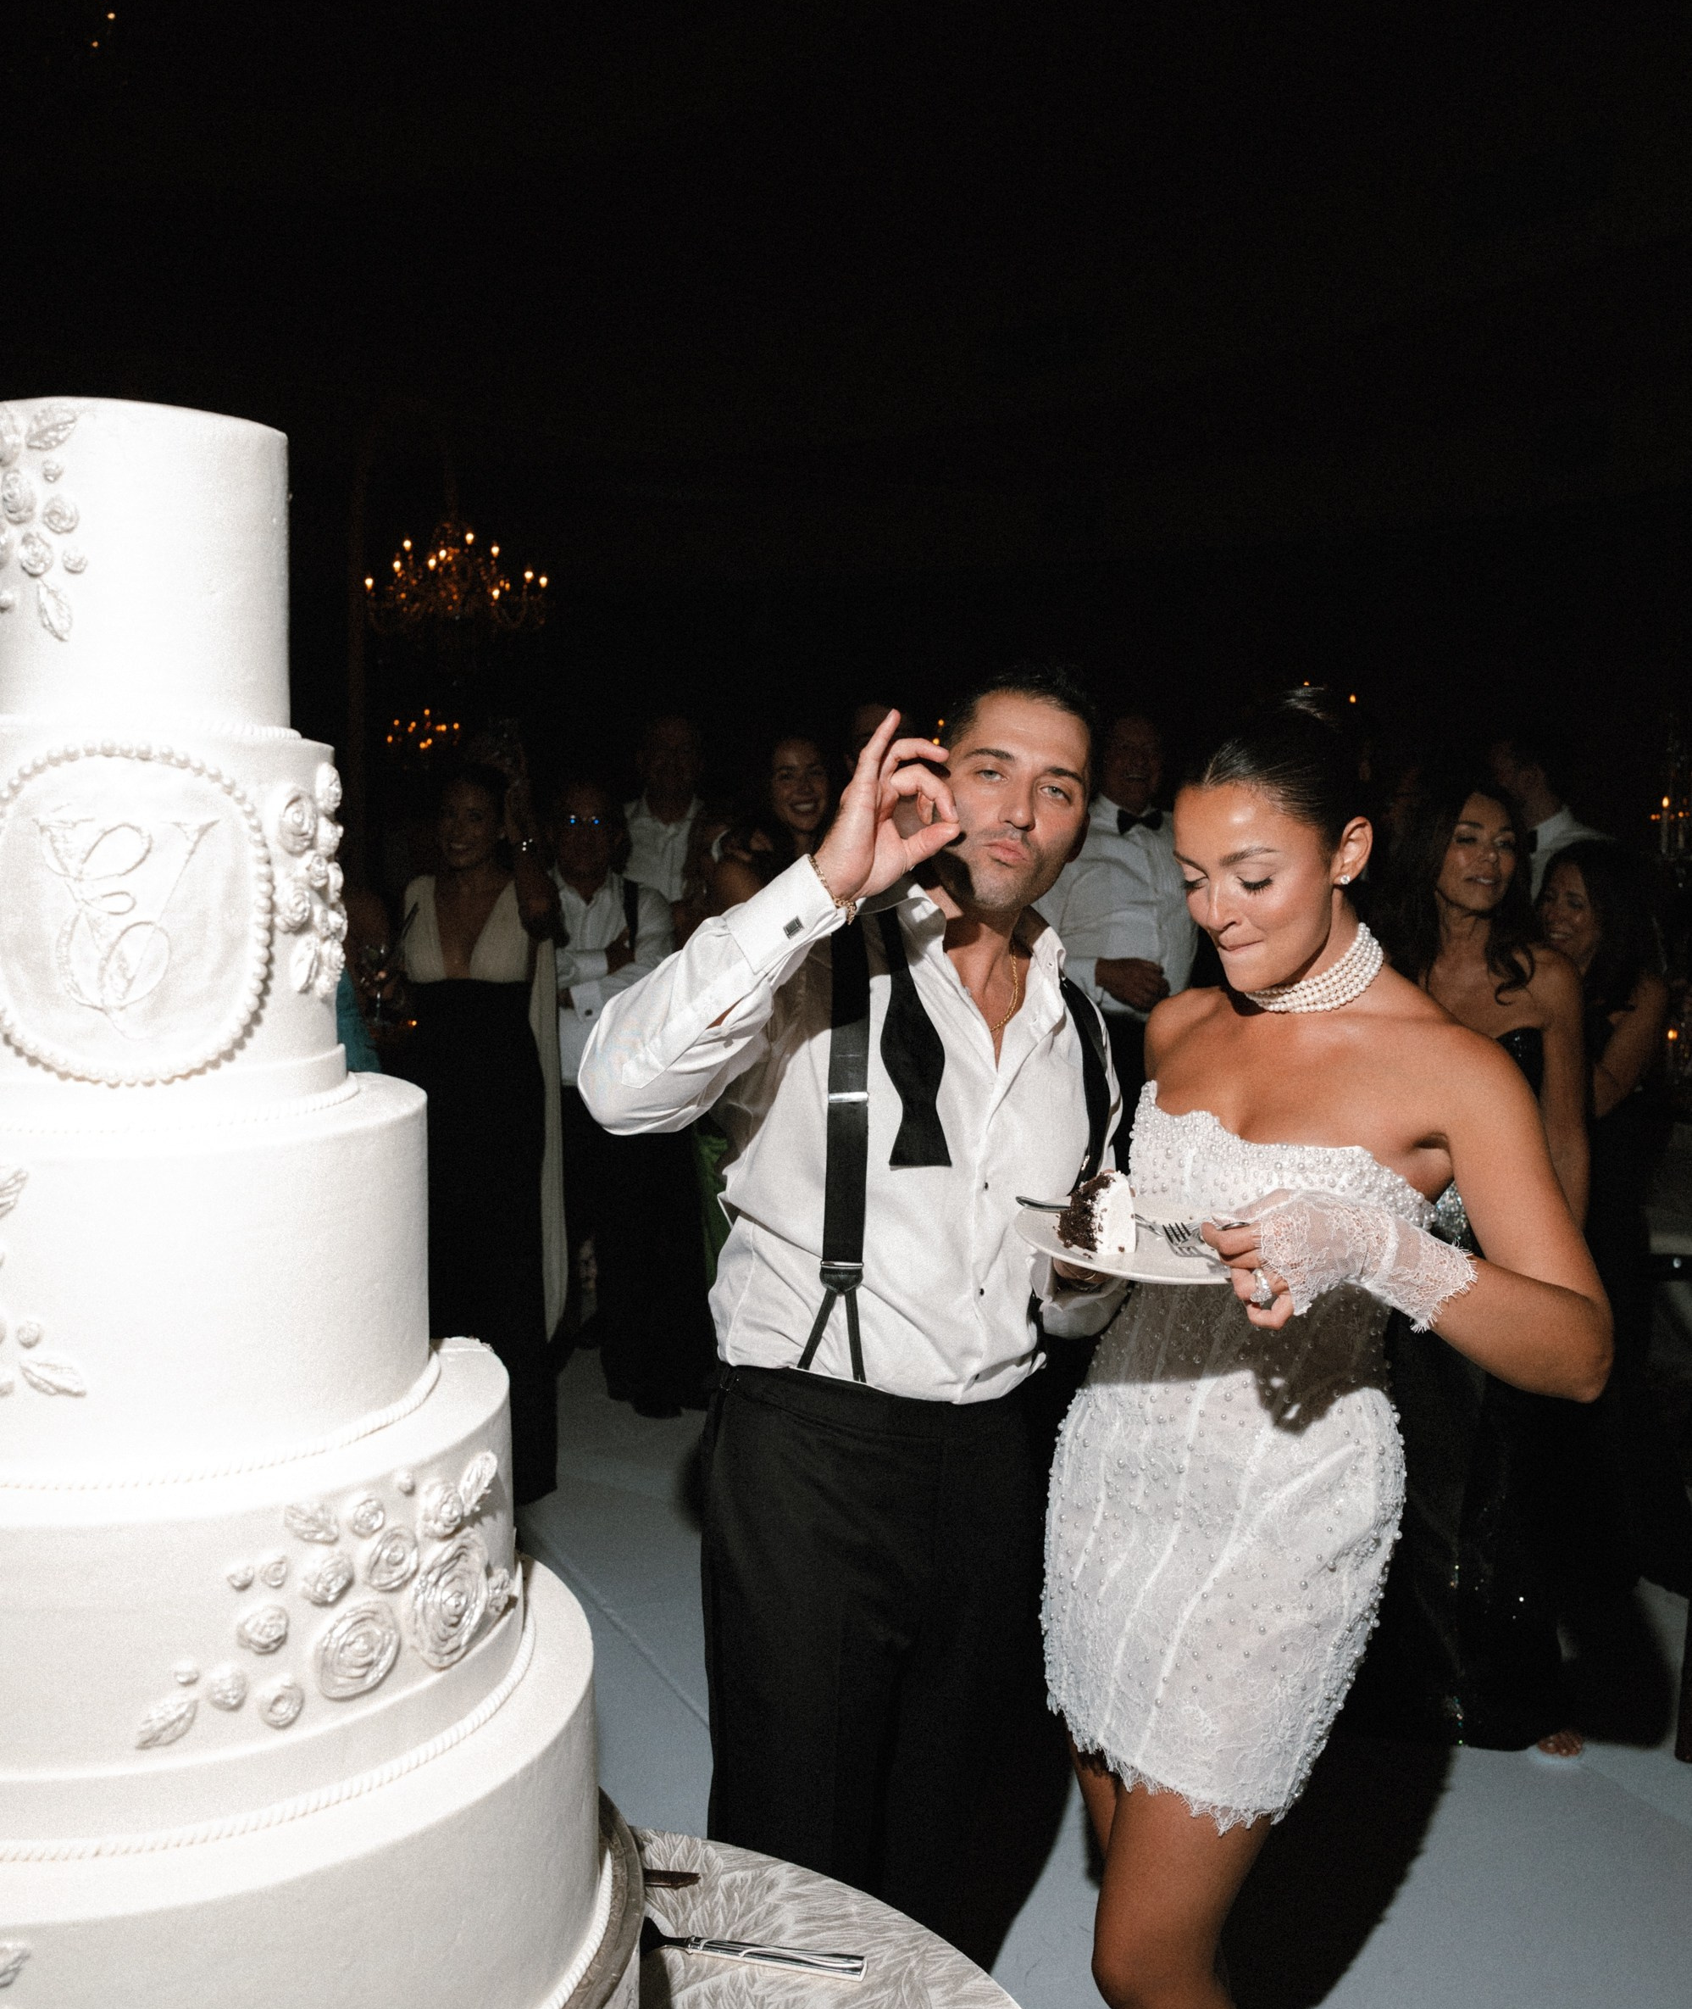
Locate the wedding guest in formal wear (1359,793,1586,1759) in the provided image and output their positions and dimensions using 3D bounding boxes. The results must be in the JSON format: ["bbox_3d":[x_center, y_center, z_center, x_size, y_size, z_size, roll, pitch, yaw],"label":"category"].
[{"bbox_3d":[1.100,0.441,3.421,0.470,1.680,0.380,4,8,27],"label":"wedding guest in formal wear"}]

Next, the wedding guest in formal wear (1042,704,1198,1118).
[{"bbox_3d":[0.665,0.207,4.812,0.540,1.800,0.400,-1,7,-8],"label":"wedding guest in formal wear"}]

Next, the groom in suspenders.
[{"bbox_3d":[0.015,0.559,2.025,0.580,1.790,0.480,-4,8,-30],"label":"groom in suspenders"}]

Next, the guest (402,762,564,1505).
[{"bbox_3d":[-0.800,0.316,4.423,0.480,1.680,0.400,0,7,-3],"label":"guest"}]

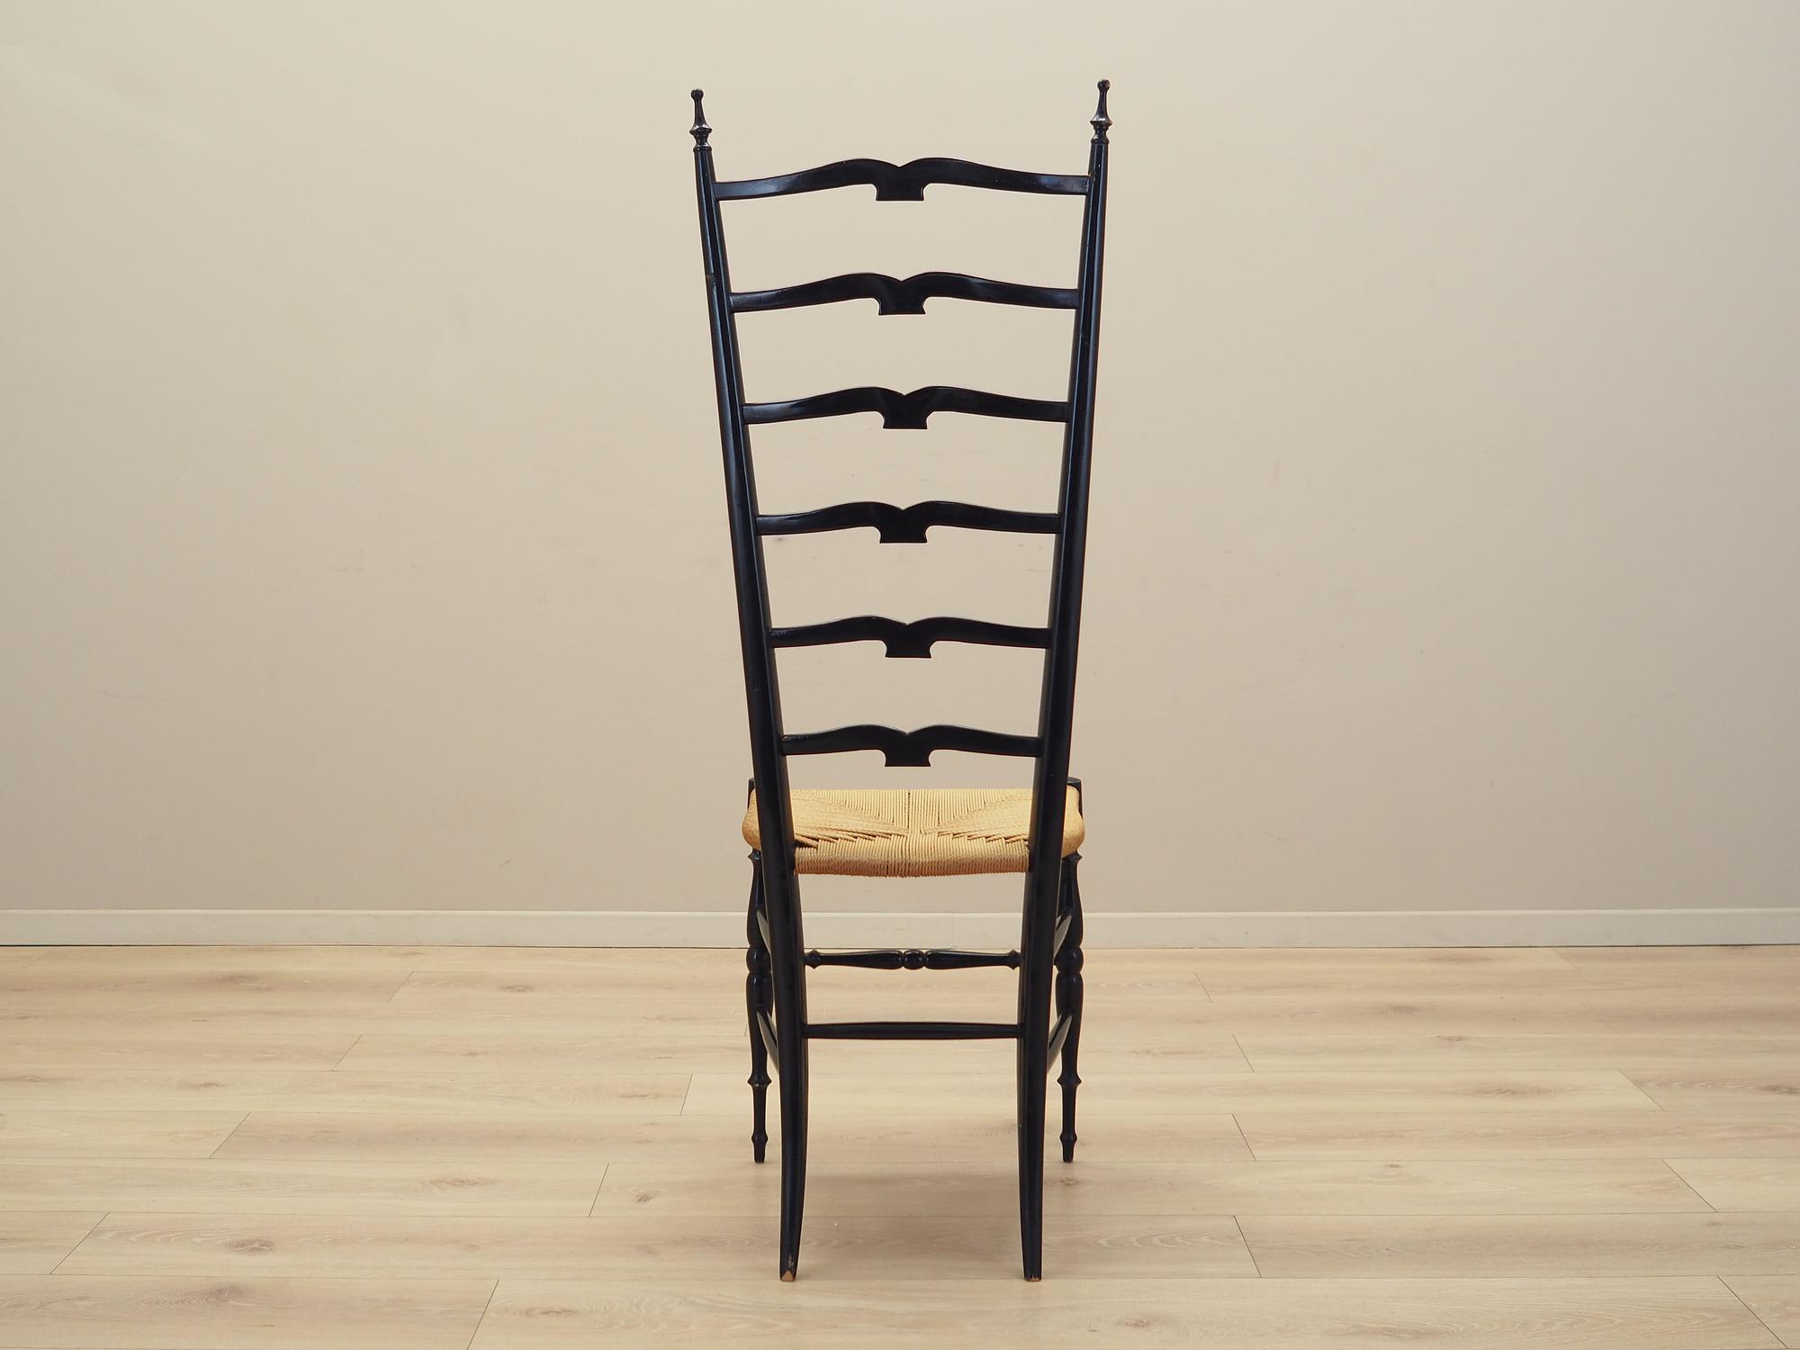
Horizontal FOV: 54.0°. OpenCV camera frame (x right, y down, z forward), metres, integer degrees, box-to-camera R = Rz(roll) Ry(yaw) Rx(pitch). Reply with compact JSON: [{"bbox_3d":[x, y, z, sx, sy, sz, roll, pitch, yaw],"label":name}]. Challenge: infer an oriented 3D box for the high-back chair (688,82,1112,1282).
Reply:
[{"bbox_3d":[0.017,0.020,1.921,0.400,1.220,0.405,0,8,1],"label":"high-back chair"}]

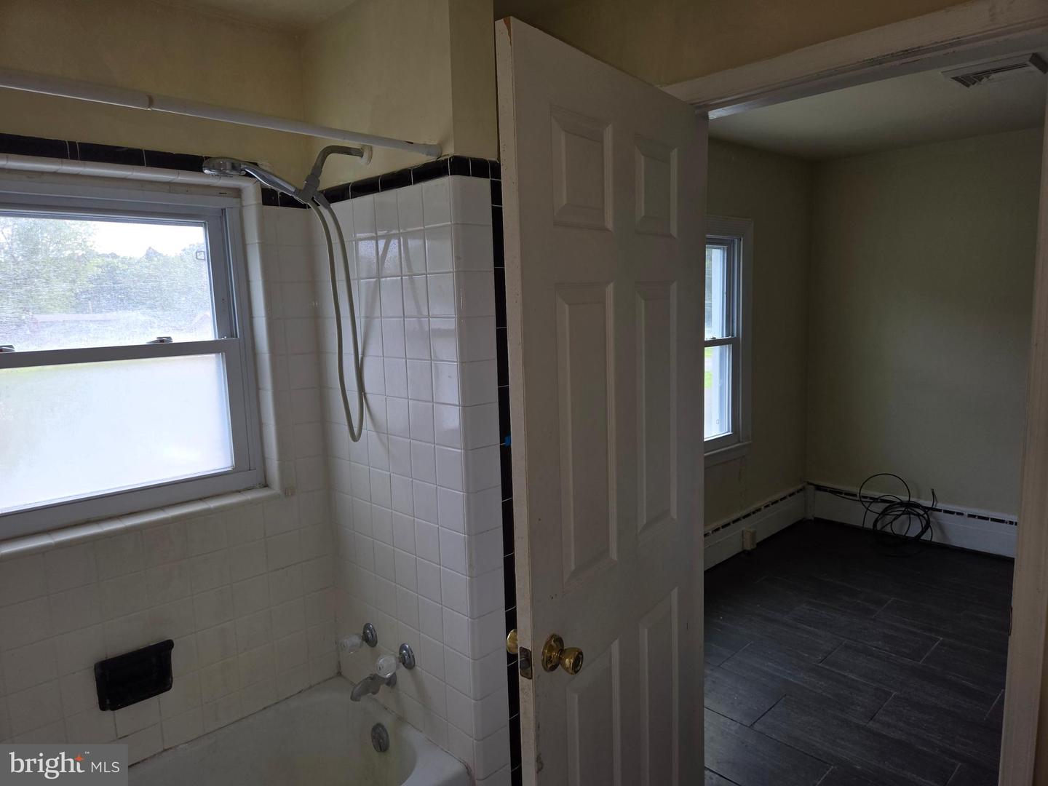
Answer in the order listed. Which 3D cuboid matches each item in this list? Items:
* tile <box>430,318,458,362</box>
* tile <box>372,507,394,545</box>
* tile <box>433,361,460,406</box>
[{"bbox_3d":[-0.196,-0.134,1.715,0.009,0.108,0.108,-9,10,-43],"label":"tile"},{"bbox_3d":[-0.411,0.388,2.045,0.010,0.108,0.108,-9,10,-43],"label":"tile"},{"bbox_3d":[-0.196,-0.026,1.758,0.009,0.108,0.108,-9,10,-43],"label":"tile"}]

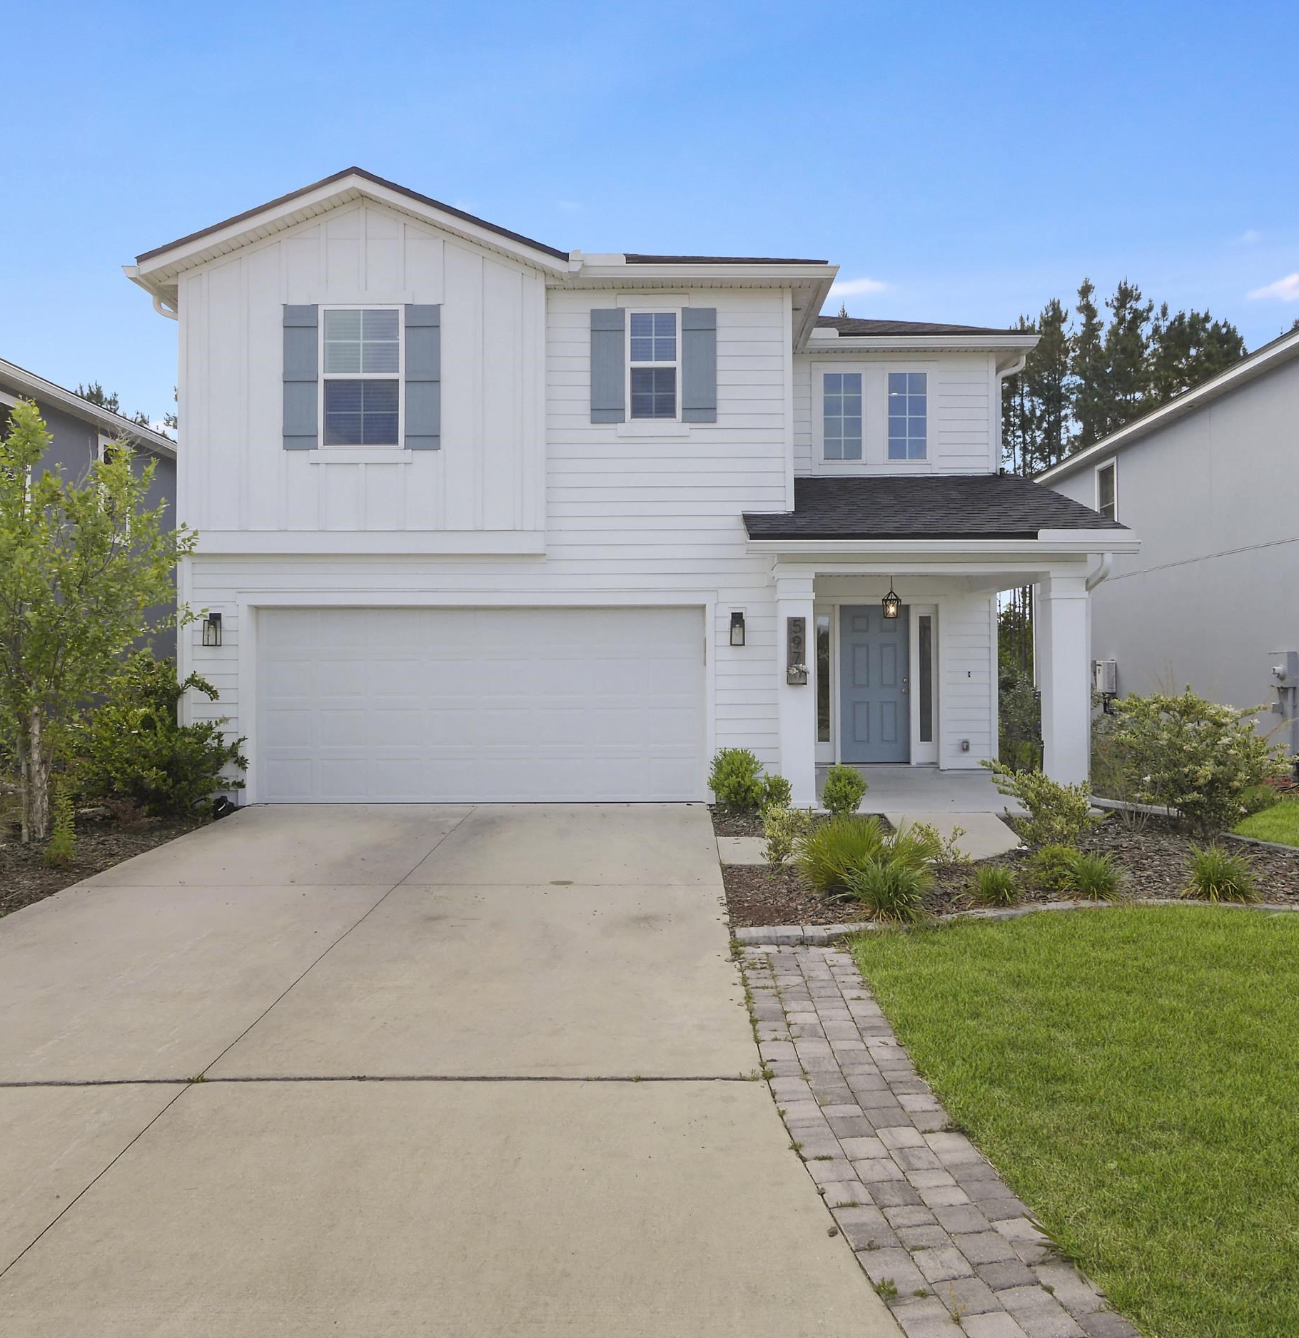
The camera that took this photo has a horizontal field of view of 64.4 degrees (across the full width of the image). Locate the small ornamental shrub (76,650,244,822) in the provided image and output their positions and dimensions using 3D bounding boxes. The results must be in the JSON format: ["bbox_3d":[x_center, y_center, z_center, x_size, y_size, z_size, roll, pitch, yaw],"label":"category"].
[{"bbox_3d":[-4.984,0.645,10.500,1.775,1.616,1.500,0,0,0],"label":"small ornamental shrub"}]

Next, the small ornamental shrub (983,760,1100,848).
[{"bbox_3d":[3.445,1.152,9.050,1.028,0.702,0.880,0,0,0],"label":"small ornamental shrub"}]

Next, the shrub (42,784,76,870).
[{"bbox_3d":[-4.667,1.211,8.150,0.265,0.648,0.260,0,0,0],"label":"shrub"}]

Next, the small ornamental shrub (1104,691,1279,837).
[{"bbox_3d":[5.056,0.836,9.600,1.636,1.296,1.450,0,0,0],"label":"small ornamental shrub"}]

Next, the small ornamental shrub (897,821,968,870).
[{"bbox_3d":[2.237,1.365,8.150,0.562,0.370,0.500,0,0,0],"label":"small ornamental shrub"}]

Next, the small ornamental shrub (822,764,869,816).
[{"bbox_3d":[1.890,1.190,9.950,0.457,0.564,0.450,0,0,0],"label":"small ornamental shrub"}]

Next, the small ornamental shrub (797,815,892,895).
[{"bbox_3d":[1.434,1.314,7.600,0.678,0.480,0.680,0,0,0],"label":"small ornamental shrub"}]

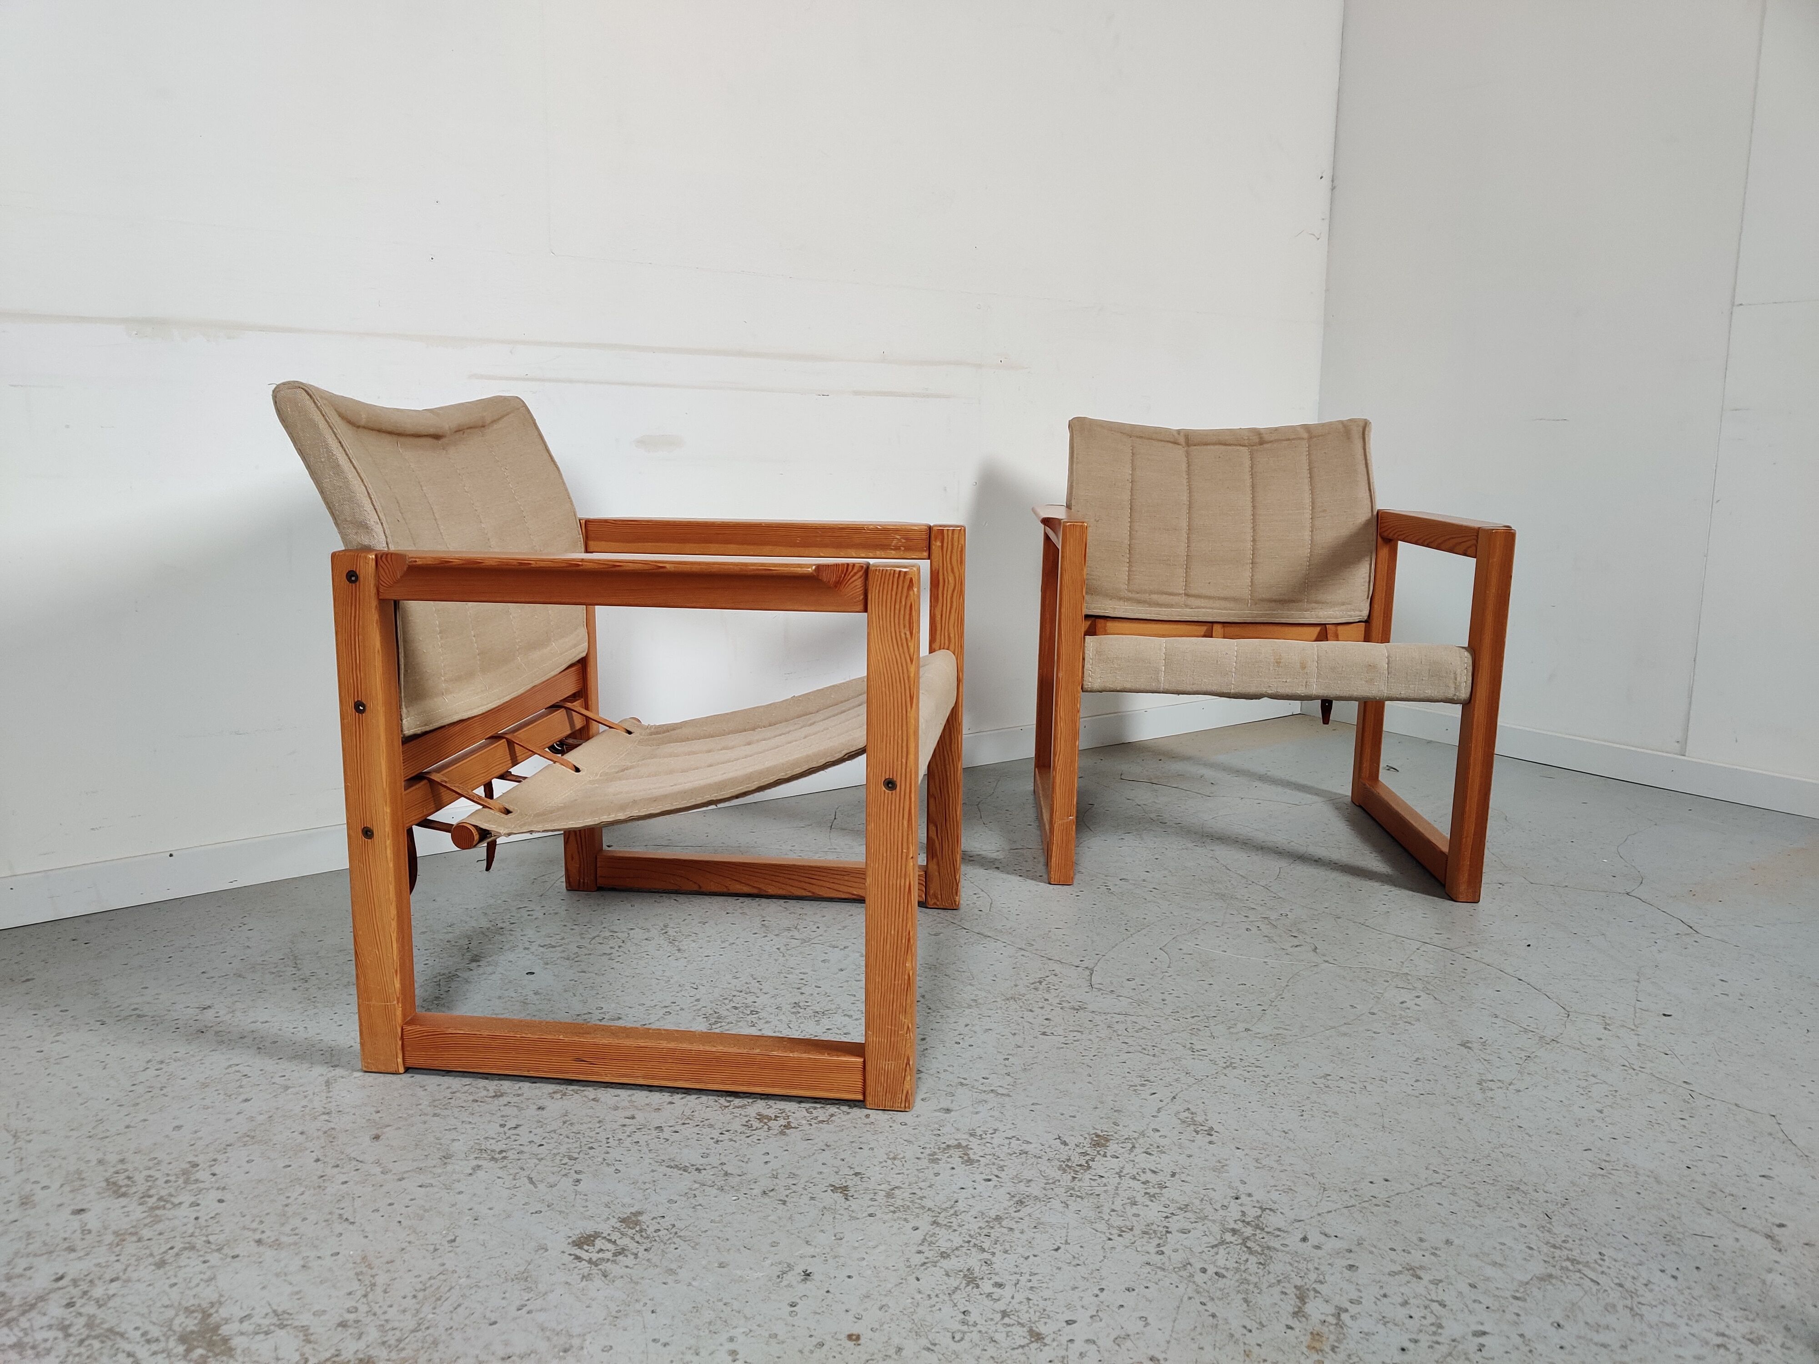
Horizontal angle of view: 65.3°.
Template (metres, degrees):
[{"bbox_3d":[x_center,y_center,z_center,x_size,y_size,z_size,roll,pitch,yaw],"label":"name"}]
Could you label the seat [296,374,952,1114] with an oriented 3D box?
[{"bbox_3d":[-0.276,0.015,1.679,0.642,0.696,0.669,2,10,6],"label":"seat"}]

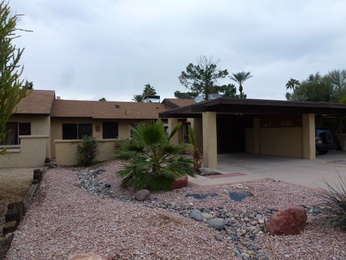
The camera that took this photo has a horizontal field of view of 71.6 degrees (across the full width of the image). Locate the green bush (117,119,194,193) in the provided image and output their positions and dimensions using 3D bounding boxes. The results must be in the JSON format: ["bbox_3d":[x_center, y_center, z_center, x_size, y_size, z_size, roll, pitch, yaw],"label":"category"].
[{"bbox_3d":[-0.470,0.670,6.500,2.050,1.850,2.000,0,0,0],"label":"green bush"}]

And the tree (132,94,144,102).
[{"bbox_3d":[-4.200,-1.500,30.000,2.400,5.800,2.400,0,0,0],"label":"tree"}]

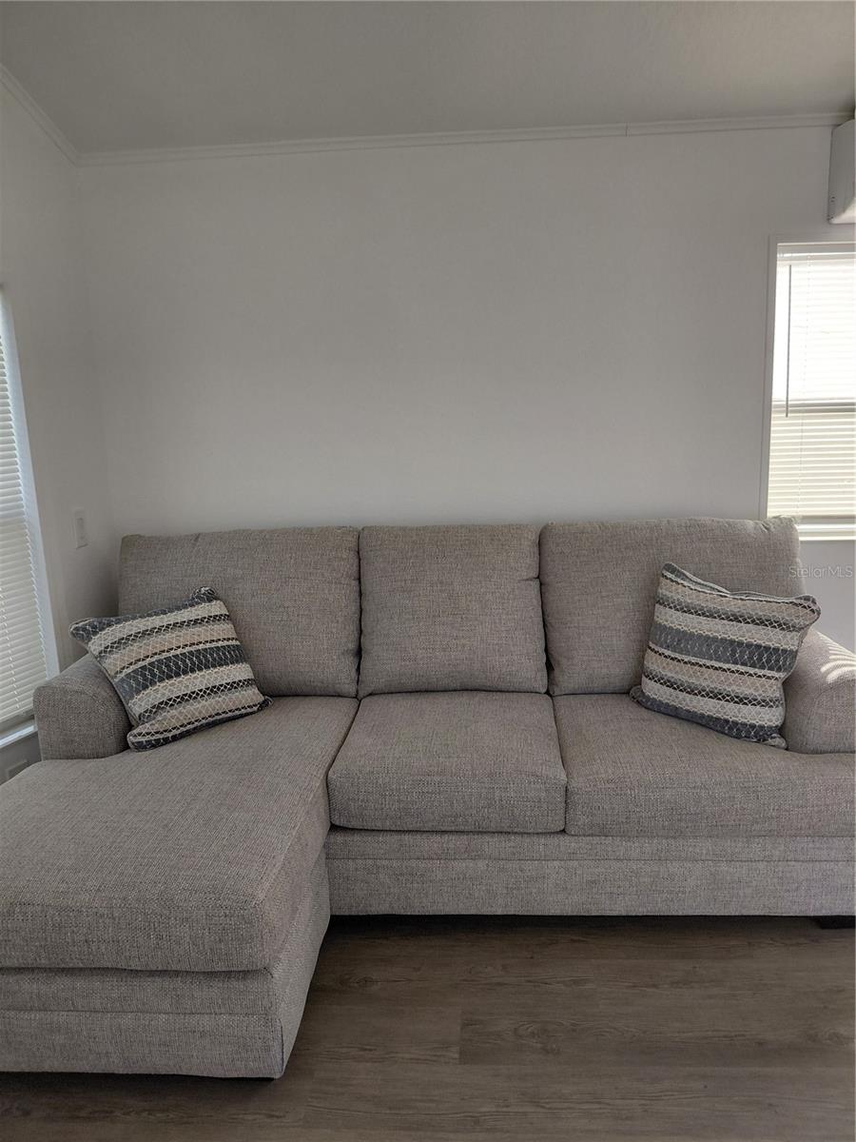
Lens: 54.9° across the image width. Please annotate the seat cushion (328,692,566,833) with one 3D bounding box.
[{"bbox_3d":[0.071,0.520,2.400,0.610,0.195,0.580,-1,10,4],"label":"seat cushion"}]

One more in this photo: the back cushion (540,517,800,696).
[{"bbox_3d":[0.756,0.110,2.606,0.770,0.530,0.210,-1,-2,4],"label":"back cushion"}]

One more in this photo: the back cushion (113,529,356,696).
[{"bbox_3d":[-0.600,0.140,2.698,0.770,0.530,0.210,-1,-2,4],"label":"back cushion"}]

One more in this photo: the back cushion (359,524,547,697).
[{"bbox_3d":[0.078,0.125,2.652,0.590,0.530,0.210,-1,-2,4],"label":"back cushion"}]

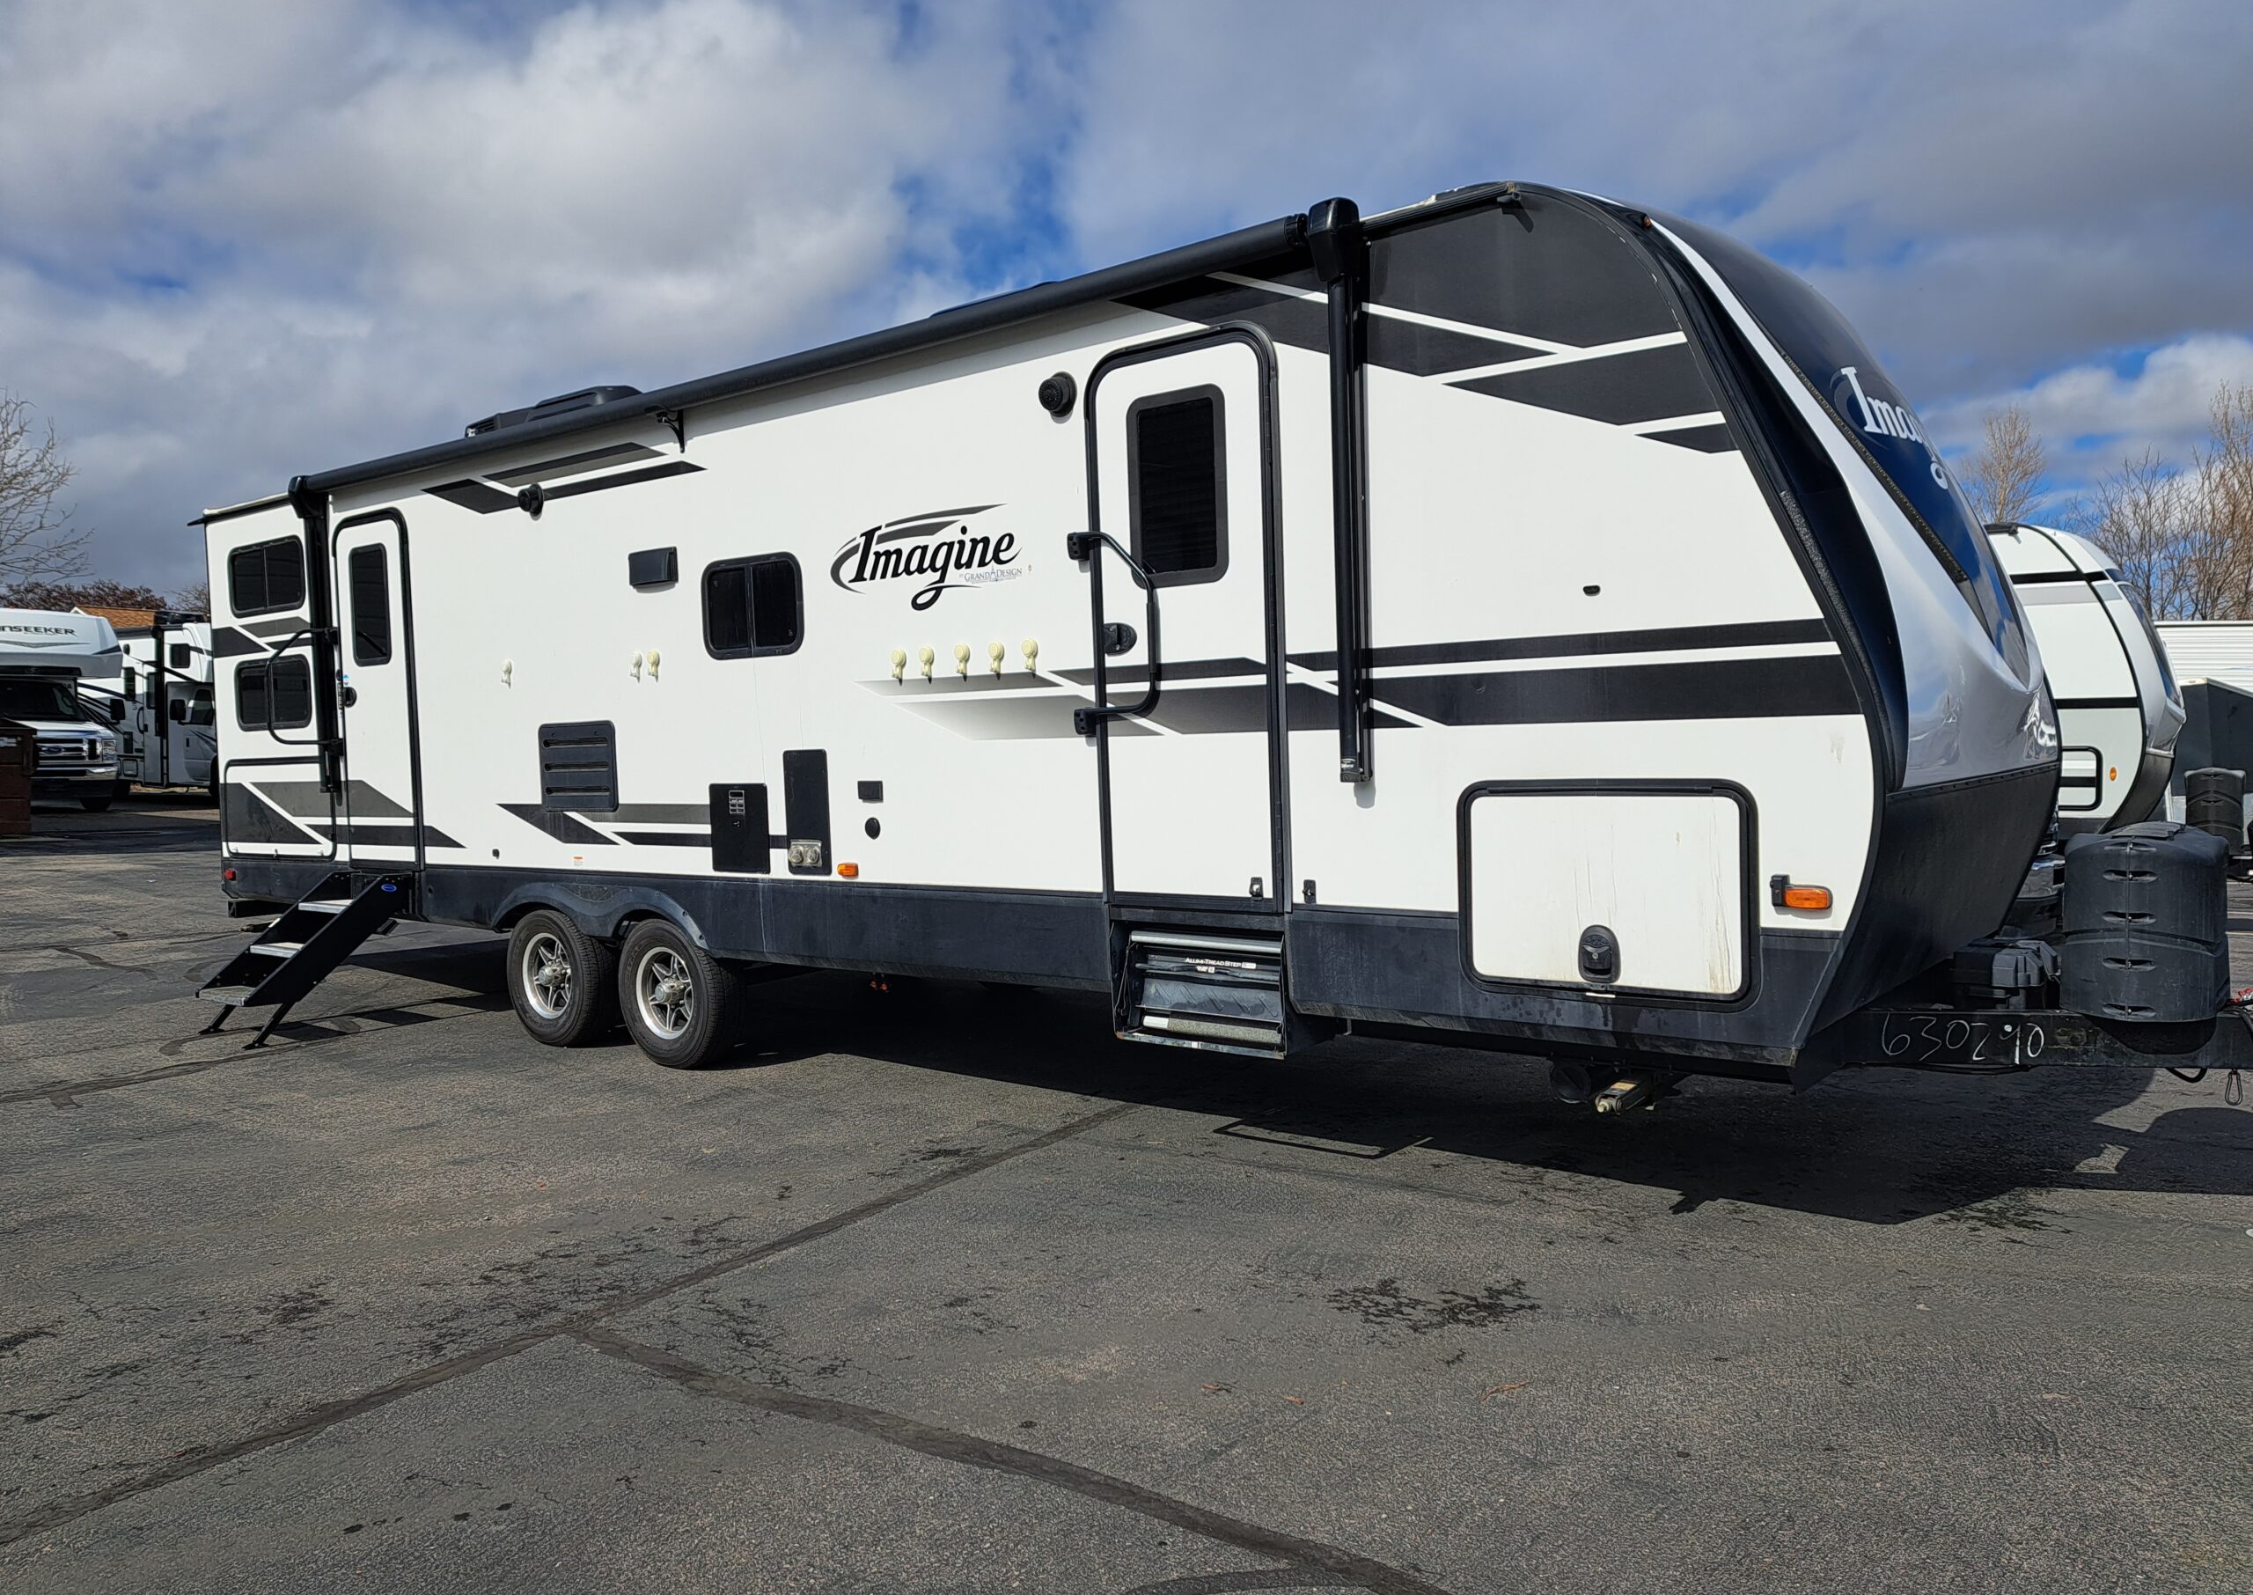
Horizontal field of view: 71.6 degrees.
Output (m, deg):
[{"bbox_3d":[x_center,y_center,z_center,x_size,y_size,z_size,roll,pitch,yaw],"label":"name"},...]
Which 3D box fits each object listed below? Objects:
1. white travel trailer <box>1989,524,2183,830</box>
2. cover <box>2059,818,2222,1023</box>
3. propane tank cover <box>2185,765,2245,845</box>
[{"bbox_3d":[4.923,-0.647,13.124,8.000,2.900,2.450,0,3,37],"label":"white travel trailer"},{"bbox_3d":[3.059,0.347,4.688,0.390,0.550,0.660,0,3,37],"label":"cover"},{"bbox_3d":[7.619,0.104,10.940,0.370,0.600,0.650,0,3,37],"label":"propane tank cover"}]

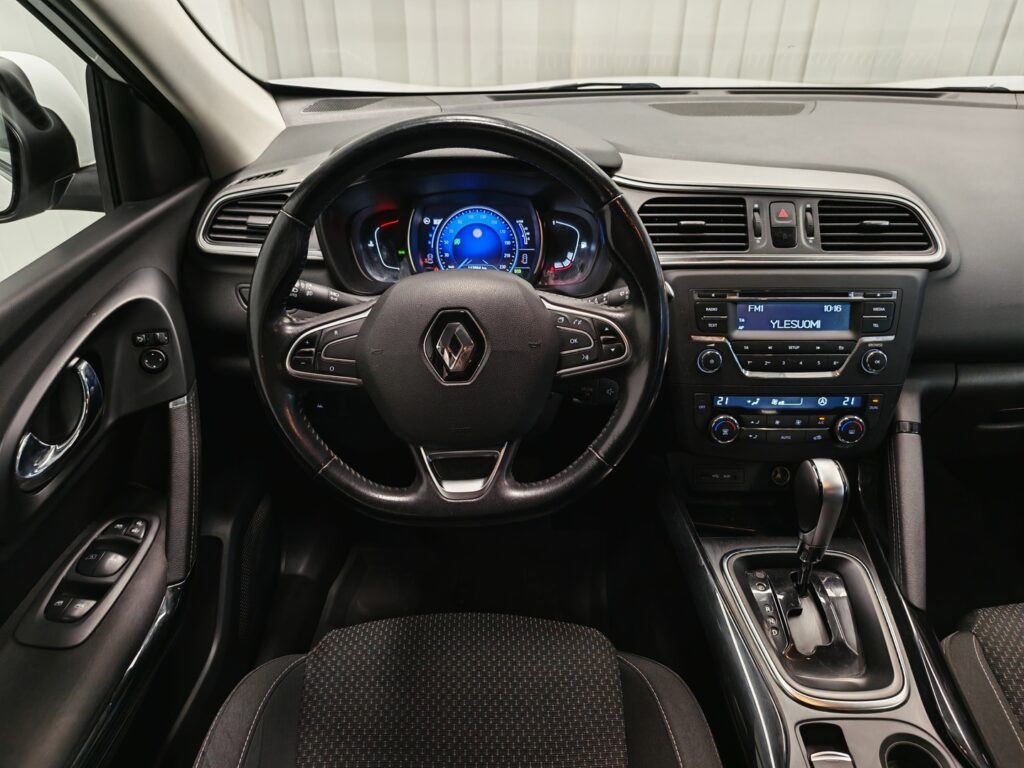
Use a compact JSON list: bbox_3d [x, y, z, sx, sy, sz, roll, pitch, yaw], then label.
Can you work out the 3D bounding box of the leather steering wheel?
[{"bbox_3d":[-0.046,-0.054,0.625,0.370,0.361,0.100,-3,5,-2],"label":"leather steering wheel"}]

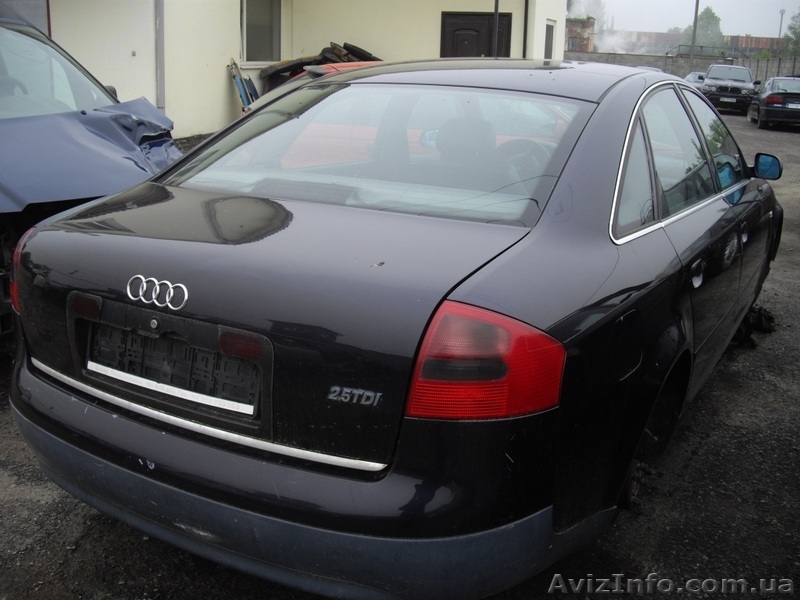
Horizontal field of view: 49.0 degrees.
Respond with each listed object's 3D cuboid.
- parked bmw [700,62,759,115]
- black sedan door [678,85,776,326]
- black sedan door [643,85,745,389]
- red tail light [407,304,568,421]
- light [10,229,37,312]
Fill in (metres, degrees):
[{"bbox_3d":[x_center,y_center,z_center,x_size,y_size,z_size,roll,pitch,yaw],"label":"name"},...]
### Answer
[{"bbox_3d":[12.401,-7.937,32.926,1.950,1.700,4.670,7,16,19],"label":"parked bmw"},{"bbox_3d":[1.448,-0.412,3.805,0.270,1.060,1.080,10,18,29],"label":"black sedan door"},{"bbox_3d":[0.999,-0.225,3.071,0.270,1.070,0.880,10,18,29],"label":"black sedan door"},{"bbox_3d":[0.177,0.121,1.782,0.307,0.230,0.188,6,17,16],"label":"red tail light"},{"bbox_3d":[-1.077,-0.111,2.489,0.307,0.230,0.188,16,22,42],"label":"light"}]

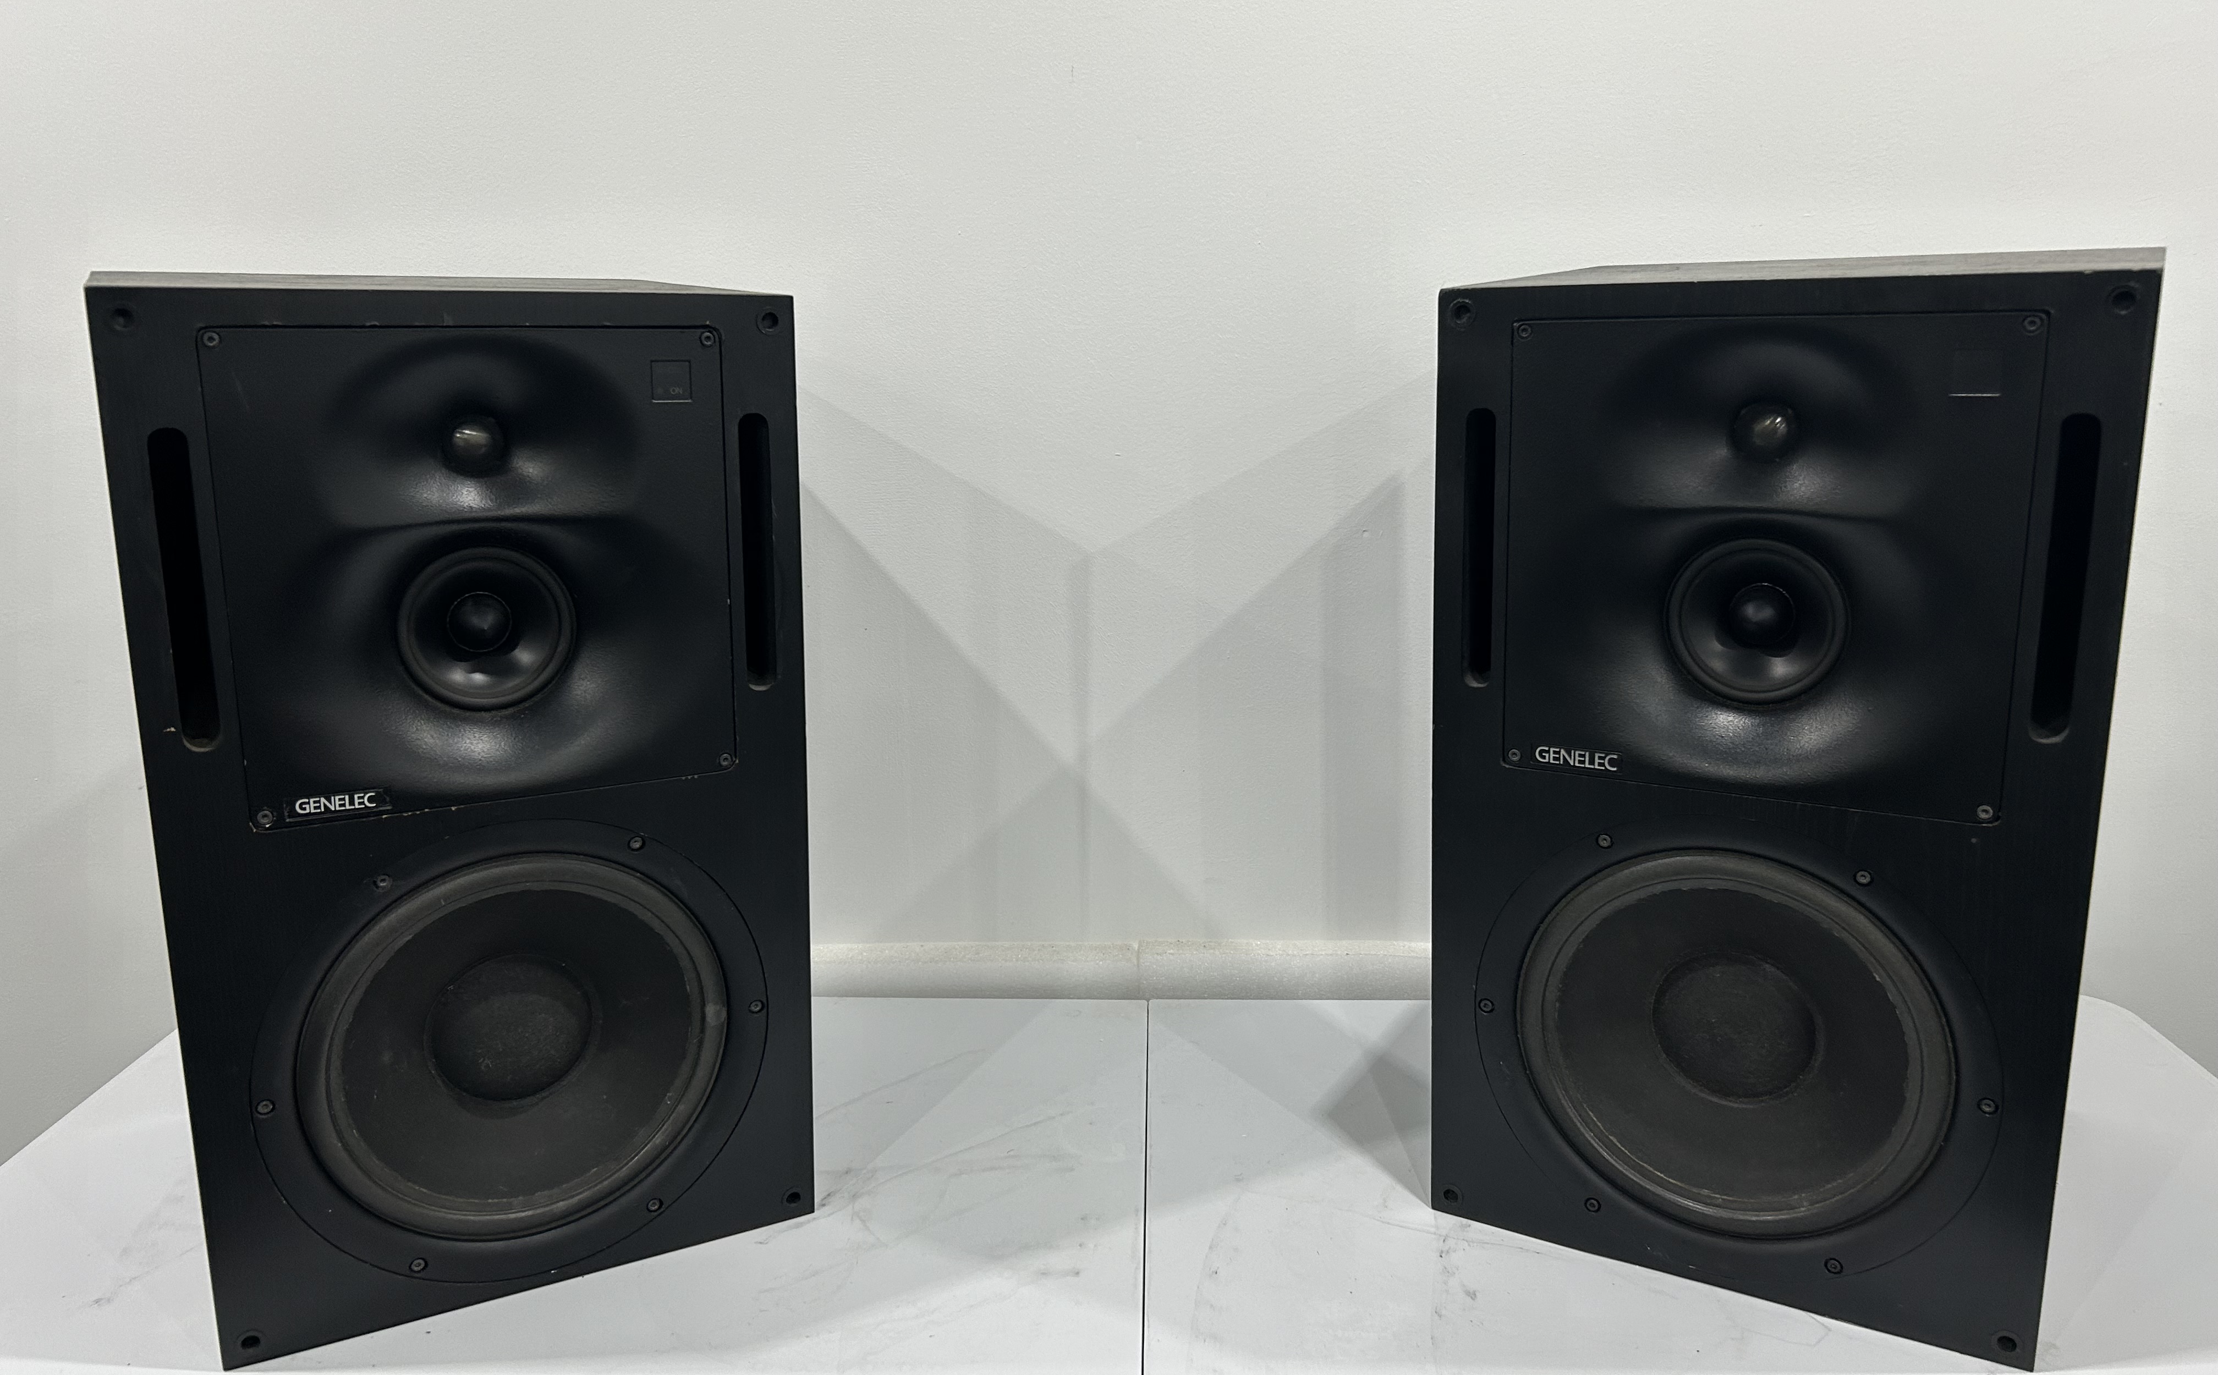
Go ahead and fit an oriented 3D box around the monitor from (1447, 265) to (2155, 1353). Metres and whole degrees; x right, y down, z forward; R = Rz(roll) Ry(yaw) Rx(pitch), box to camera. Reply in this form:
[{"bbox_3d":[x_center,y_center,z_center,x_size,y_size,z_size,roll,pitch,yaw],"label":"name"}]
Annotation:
[{"bbox_3d":[0.500,0.041,1.227,0.400,0.680,0.380,7,18,31],"label":"monitor"}]

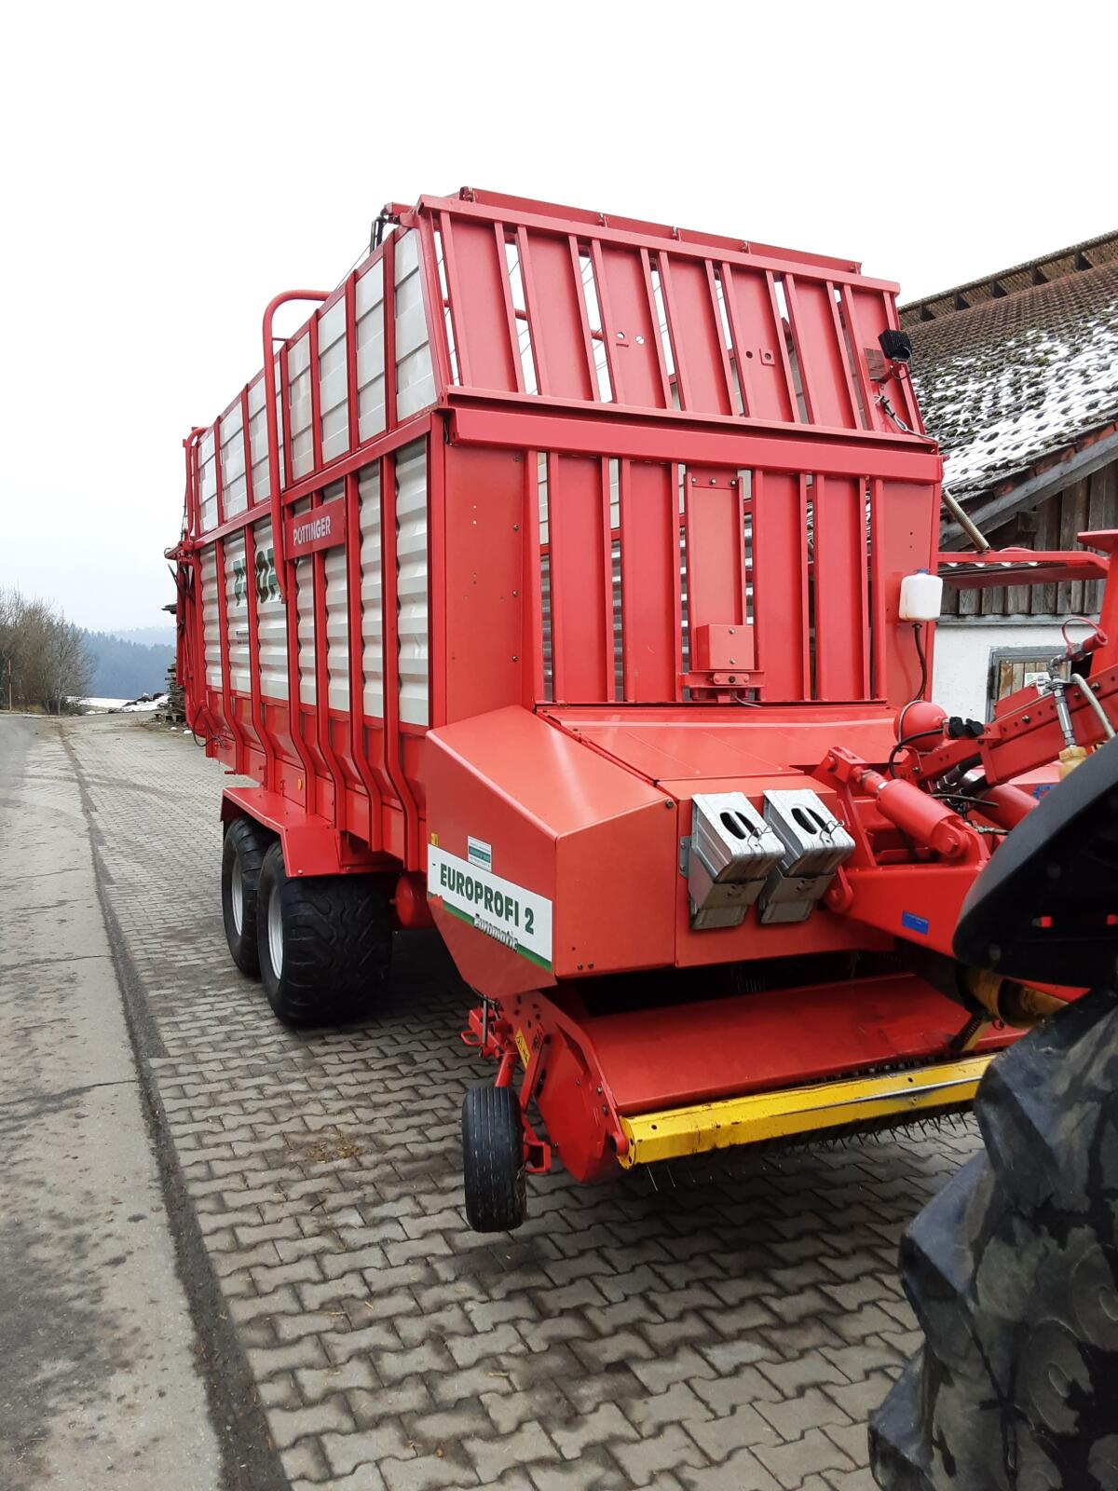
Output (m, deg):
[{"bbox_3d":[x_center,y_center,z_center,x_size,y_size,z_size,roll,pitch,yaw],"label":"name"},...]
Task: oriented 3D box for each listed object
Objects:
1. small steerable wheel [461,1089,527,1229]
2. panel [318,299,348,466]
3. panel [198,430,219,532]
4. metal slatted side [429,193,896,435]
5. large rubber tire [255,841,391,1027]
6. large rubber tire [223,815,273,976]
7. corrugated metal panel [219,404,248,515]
[{"bbox_3d":[-0.193,1.243,3.500,0.170,0.415,0.415,0,5,-6],"label":"small steerable wheel"},{"bbox_3d":[-0.985,-1.586,5.085,0.040,0.690,0.473,-2,5,-26],"label":"panel"},{"bbox_3d":[-2.506,-1.877,8.300,0.050,0.660,0.780,-1,5,-25],"label":"panel"},{"bbox_3d":[0.519,-1.514,4.328,2.100,0.740,0.120,-1,-11,-25],"label":"metal slatted side"},{"bbox_3d":[-1.199,0.926,5.887,0.480,0.925,0.925,-1,5,-25],"label":"large rubber tire"},{"bbox_3d":[-1.622,0.851,6.765,0.480,0.925,0.925,-1,5,-25],"label":"large rubber tire"},{"bbox_3d":[-2.065,-1.788,7.373,0.050,0.670,0.830,-1,5,-25],"label":"corrugated metal panel"}]

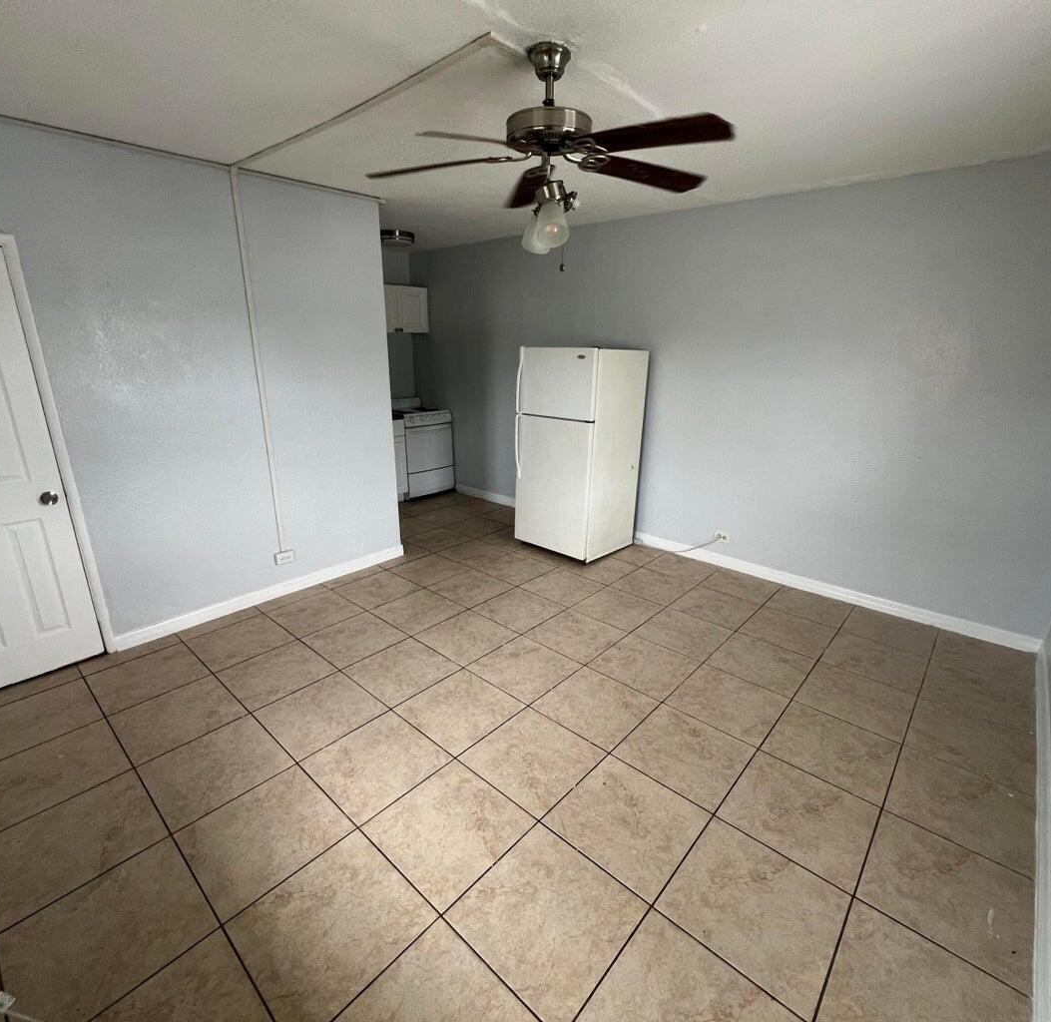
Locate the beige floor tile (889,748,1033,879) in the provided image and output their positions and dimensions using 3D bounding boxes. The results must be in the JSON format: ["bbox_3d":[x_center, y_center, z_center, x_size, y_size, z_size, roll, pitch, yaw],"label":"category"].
[{"bbox_3d":[1.640,1.105,1.929,0.416,0.010,0.452,15,22,40],"label":"beige floor tile"}]

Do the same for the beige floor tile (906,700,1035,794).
[{"bbox_3d":[1.975,1.026,2.276,0.425,0.015,0.450,15,23,39],"label":"beige floor tile"}]

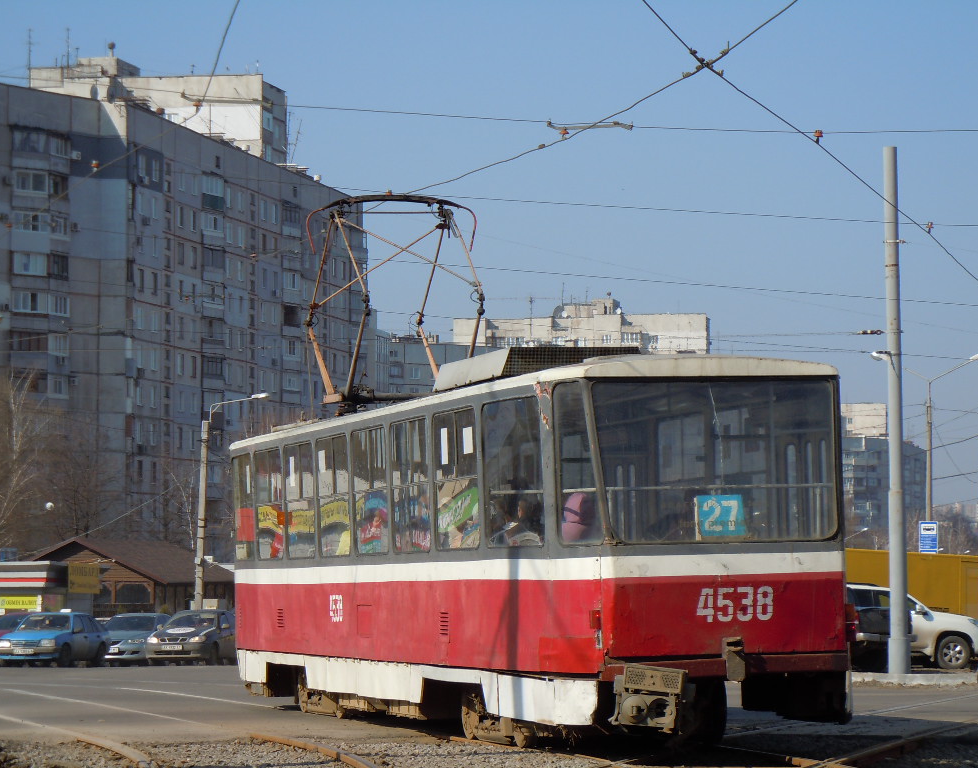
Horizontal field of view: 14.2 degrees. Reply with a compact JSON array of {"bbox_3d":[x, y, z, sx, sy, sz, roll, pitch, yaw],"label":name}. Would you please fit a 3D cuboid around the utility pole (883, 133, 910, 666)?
[{"bbox_3d":[7.829,0.497,75.886,0.400,10.190,0.400,-1,-3,0],"label":"utility pole"}]

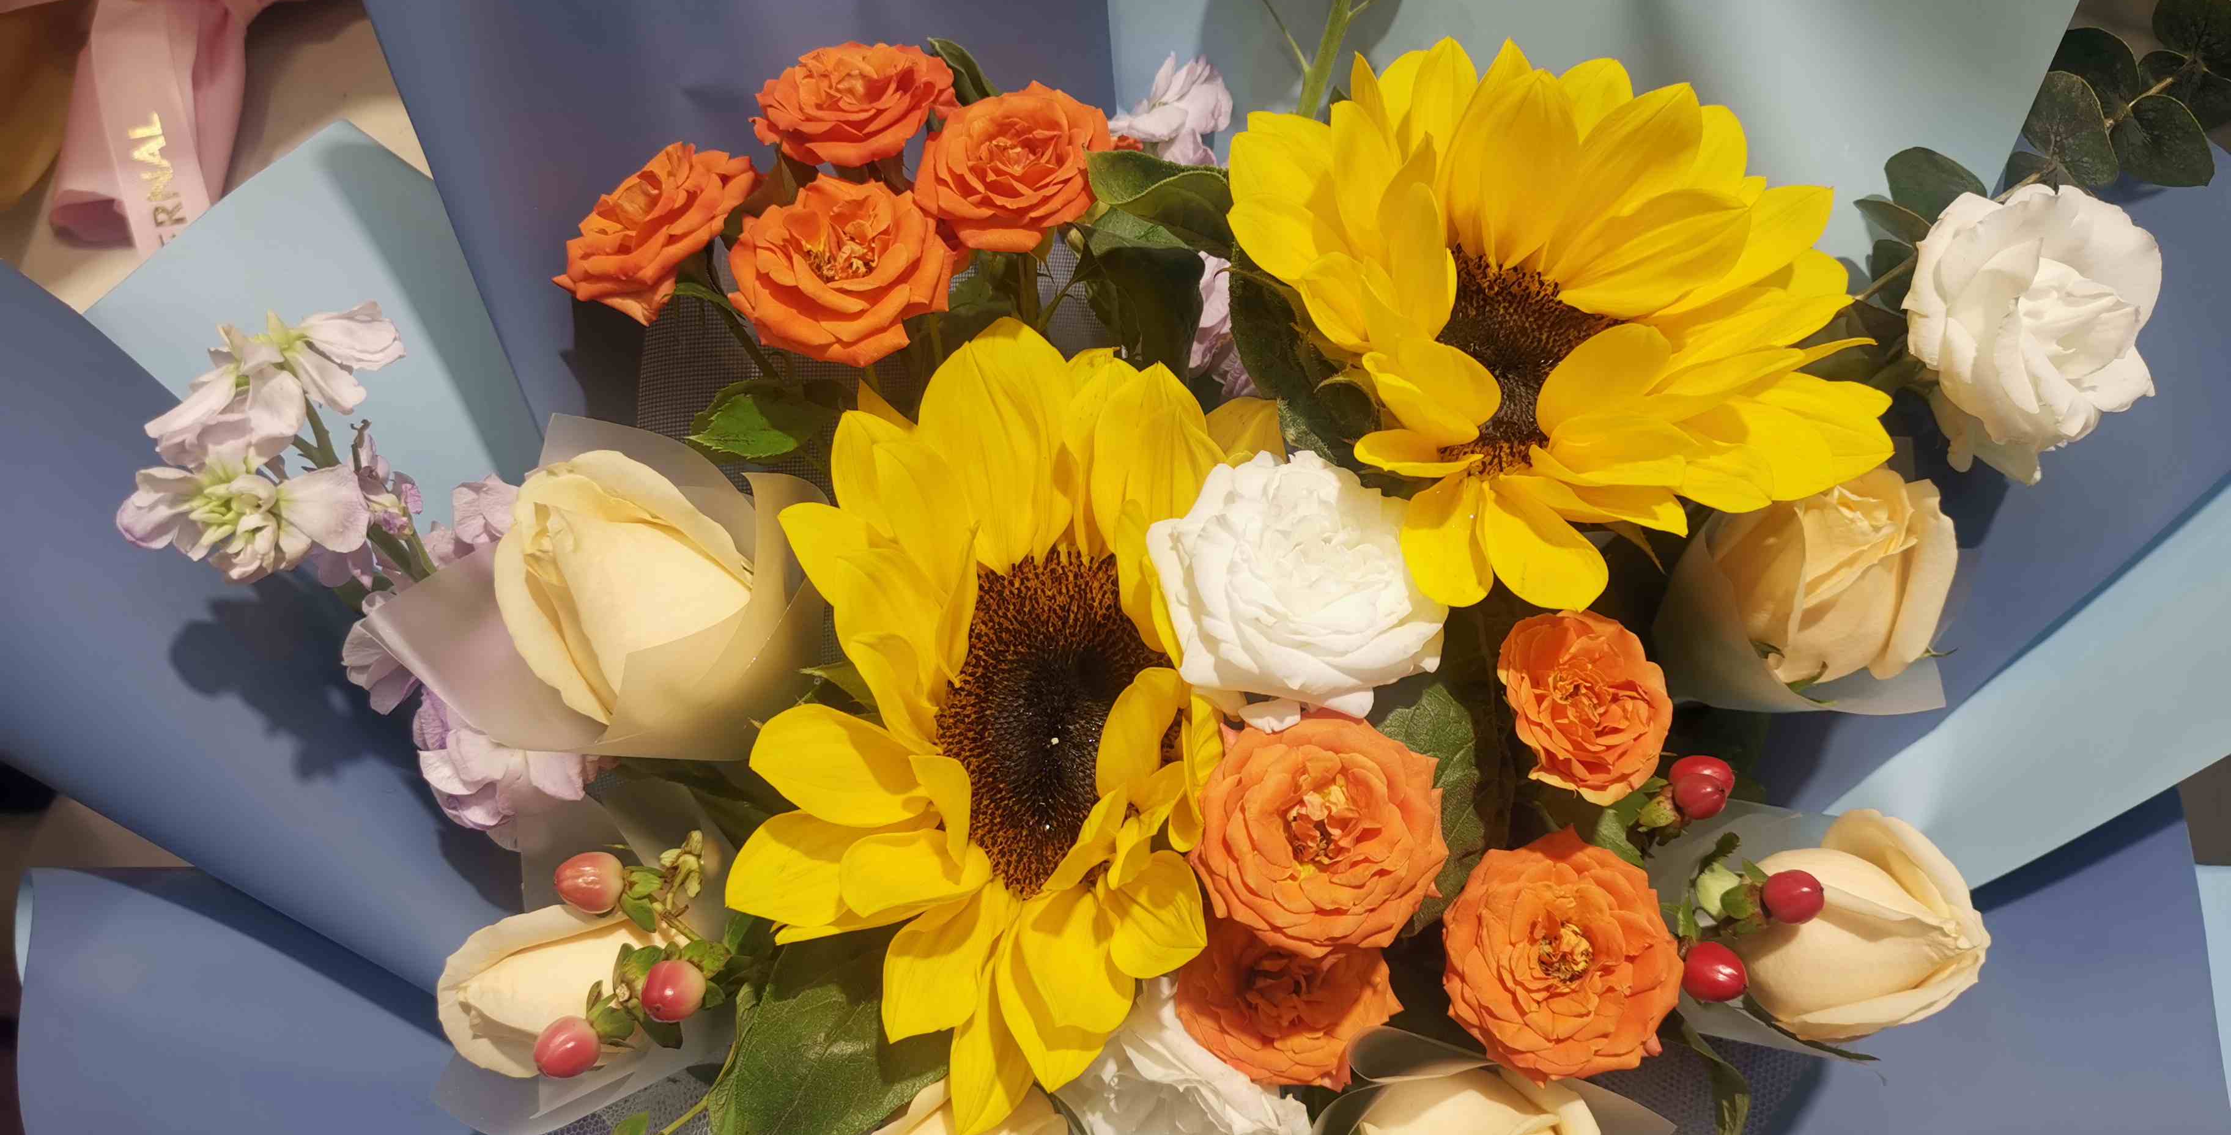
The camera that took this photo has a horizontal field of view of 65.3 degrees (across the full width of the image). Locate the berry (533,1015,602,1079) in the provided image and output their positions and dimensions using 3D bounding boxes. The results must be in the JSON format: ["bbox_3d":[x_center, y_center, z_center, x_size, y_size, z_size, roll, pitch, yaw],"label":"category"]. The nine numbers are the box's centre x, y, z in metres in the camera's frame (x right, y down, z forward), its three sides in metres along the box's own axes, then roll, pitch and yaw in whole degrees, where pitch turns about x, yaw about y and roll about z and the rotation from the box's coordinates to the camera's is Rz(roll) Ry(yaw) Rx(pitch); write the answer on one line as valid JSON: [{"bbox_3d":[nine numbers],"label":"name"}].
[{"bbox_3d":[-0.113,0.099,0.360,0.015,0.013,0.013,-25,89,-34],"label":"berry"}]

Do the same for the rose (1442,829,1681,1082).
[{"bbox_3d":[0.092,0.080,0.357,0.048,0.034,0.050,0,75,10],"label":"rose"}]

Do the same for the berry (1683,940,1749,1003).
[{"bbox_3d":[0.133,0.089,0.385,0.015,0.013,0.013,31,90,29],"label":"berry"}]

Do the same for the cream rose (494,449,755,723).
[{"bbox_3d":[-0.105,0.004,0.375,0.051,0.056,0.051,-23,55,26],"label":"cream rose"}]

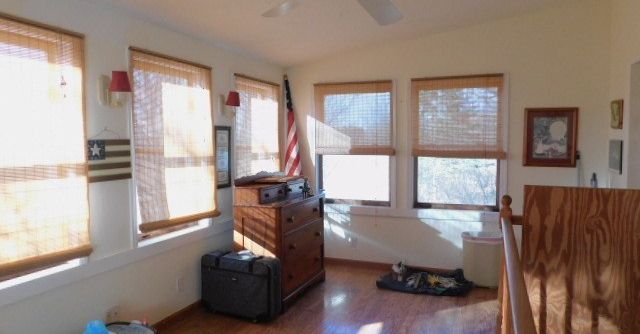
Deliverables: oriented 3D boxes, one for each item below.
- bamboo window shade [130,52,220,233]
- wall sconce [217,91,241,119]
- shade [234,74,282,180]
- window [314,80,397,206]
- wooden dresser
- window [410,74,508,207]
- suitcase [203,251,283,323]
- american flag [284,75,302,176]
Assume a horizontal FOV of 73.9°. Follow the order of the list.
[{"bbox_3d":[-1.129,-0.202,3.484,0.086,1.350,0.932,1,4,24],"label":"bamboo window shade"},{"bbox_3d":[-0.830,-0.572,3.920,0.200,0.235,0.140,1,3,23],"label":"wall sconce"},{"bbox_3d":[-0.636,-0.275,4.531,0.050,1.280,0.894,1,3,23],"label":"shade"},{"bbox_3d":[0.369,-0.263,4.924,0.962,1.413,0.089,1,4,24],"label":"window"},{"bbox_3d":[-0.363,0.699,4.175,0.503,1.088,0.937,1,4,24],"label":"wooden dresser"},{"bbox_3d":[1.382,-0.240,4.332,0.960,1.370,0.100,1,3,23],"label":"window"},{"bbox_3d":[-0.664,0.994,3.595,0.650,0.460,0.240,1,3,27],"label":"suitcase"},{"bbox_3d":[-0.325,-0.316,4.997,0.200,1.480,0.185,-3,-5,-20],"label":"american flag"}]

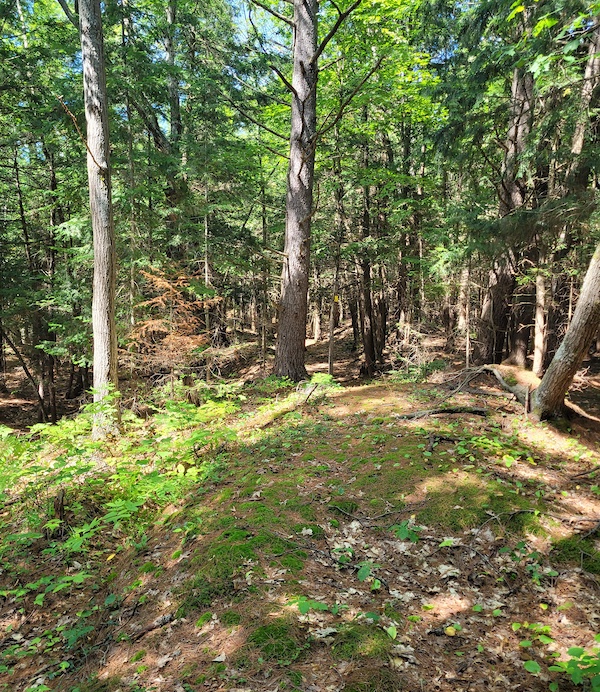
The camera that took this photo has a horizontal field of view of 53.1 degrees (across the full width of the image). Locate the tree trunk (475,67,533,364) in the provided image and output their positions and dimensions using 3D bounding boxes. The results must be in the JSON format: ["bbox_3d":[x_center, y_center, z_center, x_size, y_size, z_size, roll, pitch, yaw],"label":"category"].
[{"bbox_3d":[3.360,-2.100,9.980,0.750,4.860,0.600,2,7,17],"label":"tree trunk"}]

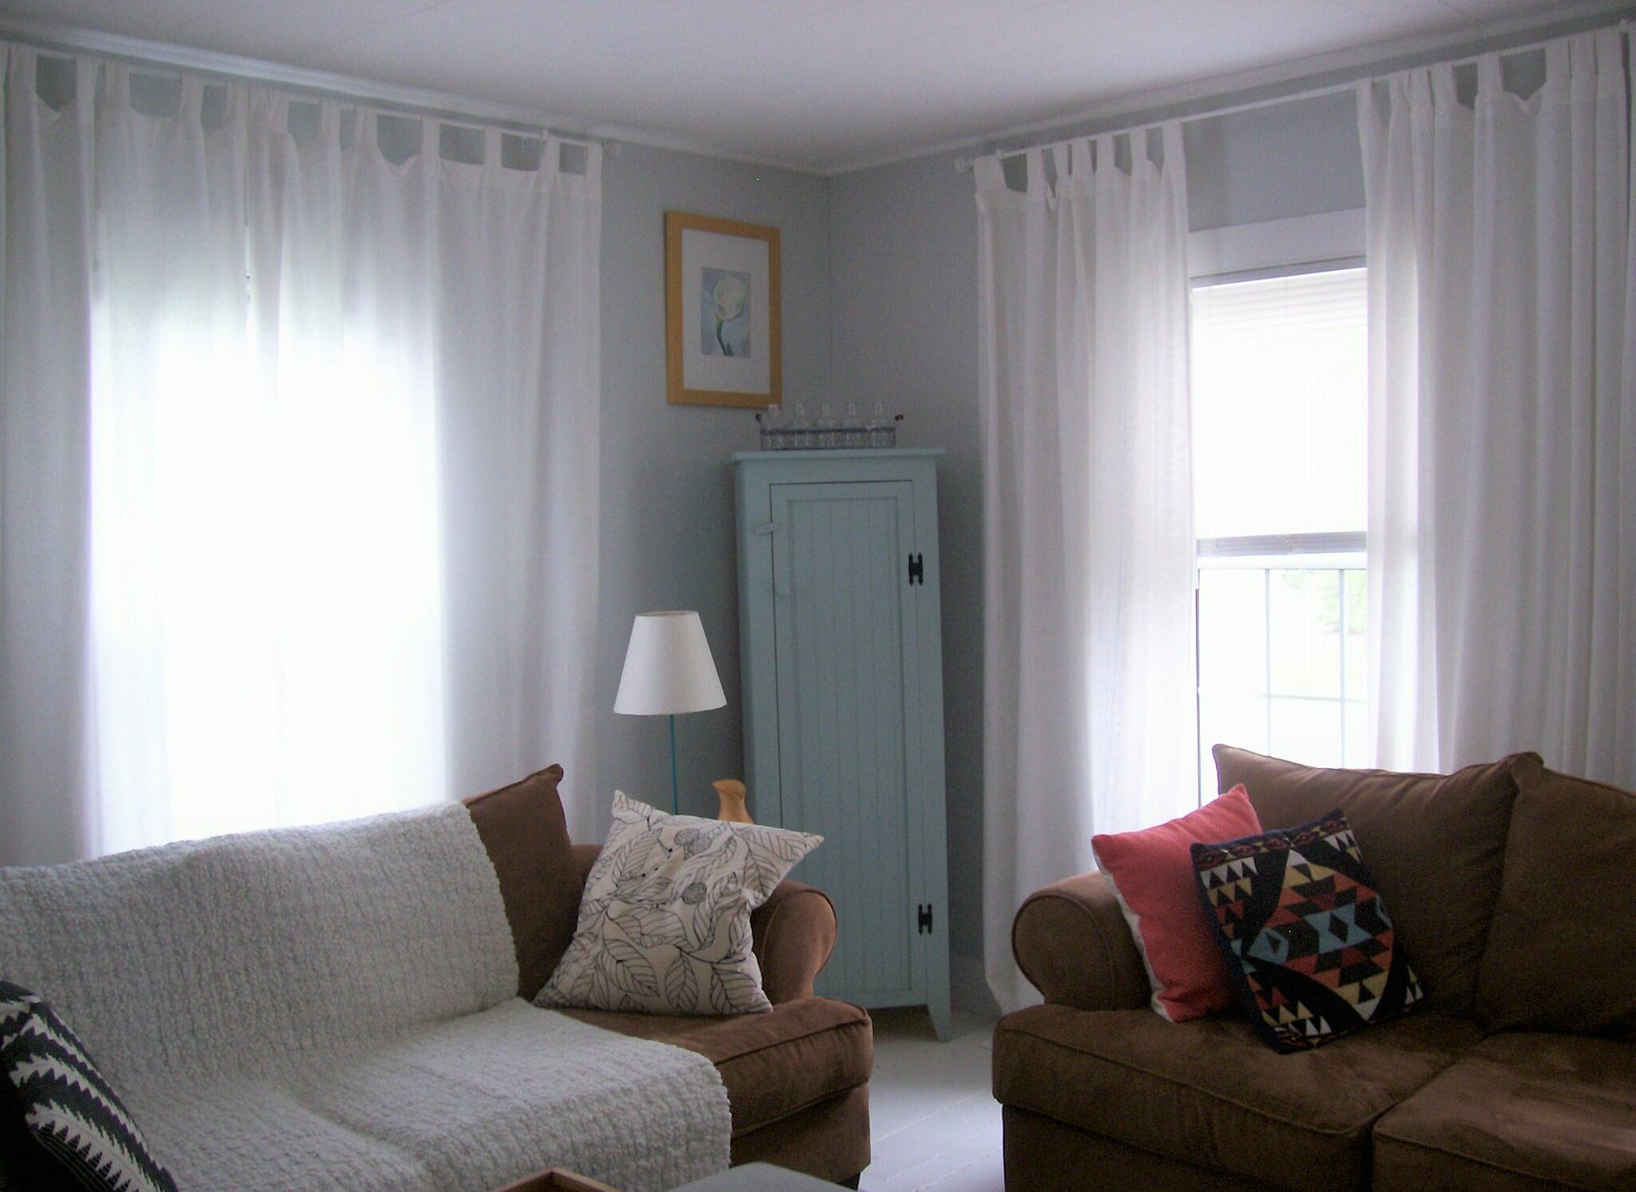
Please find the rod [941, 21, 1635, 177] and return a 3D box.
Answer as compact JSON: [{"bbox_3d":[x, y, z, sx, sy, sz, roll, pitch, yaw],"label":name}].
[{"bbox_3d":[1.007,-1.131,3.700,1.735,0.050,0.080,2,6,44],"label":"rod"}]

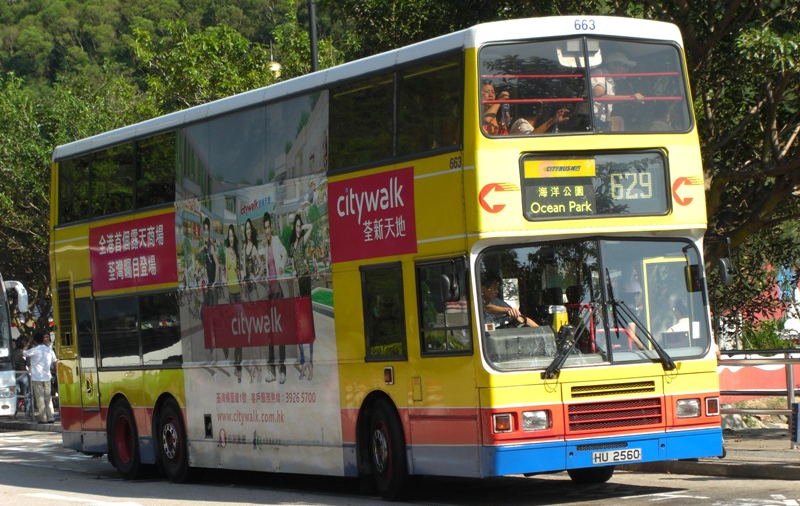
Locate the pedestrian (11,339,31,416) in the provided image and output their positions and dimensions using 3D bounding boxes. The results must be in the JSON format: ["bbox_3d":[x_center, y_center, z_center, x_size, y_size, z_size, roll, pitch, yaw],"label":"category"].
[{"bbox_3d":[-7.963,2.607,55.500,0.450,1.678,0.350,-4,-2,24],"label":"pedestrian"}]

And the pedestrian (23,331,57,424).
[{"bbox_3d":[-6.764,2.344,49.500,0.600,1.723,0.360,-4,-2,6],"label":"pedestrian"}]

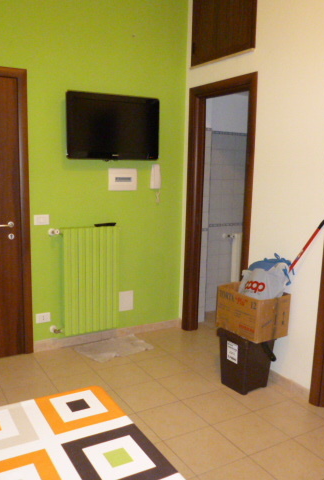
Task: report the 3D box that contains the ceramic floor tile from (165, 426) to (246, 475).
[{"bbox_3d":[0.235,1.151,2.440,0.328,0.010,0.328,-4,10,-31],"label":"ceramic floor tile"}]

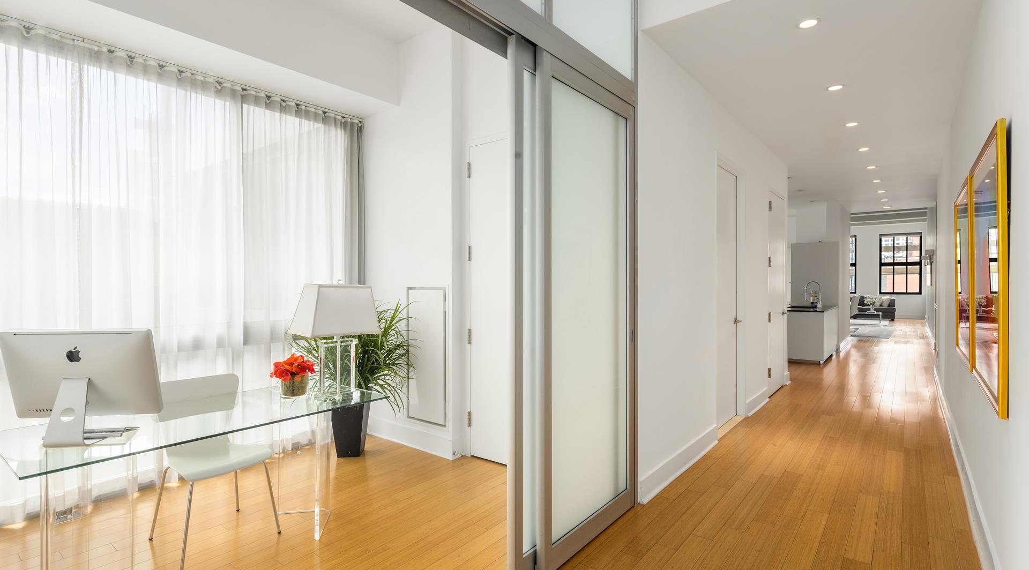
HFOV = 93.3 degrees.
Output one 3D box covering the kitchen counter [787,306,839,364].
[{"bbox_3d":[5.310,0.866,8.836,0.800,0.910,2.000,0,0,39],"label":"kitchen counter"}]

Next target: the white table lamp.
[{"bbox_3d":[-0.997,0.304,2.736,0.400,0.655,0.335,0,0,-41],"label":"white table lamp"}]

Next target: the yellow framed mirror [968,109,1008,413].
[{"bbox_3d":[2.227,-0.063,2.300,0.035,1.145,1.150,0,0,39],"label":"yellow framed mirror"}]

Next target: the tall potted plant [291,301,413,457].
[{"bbox_3d":[-1.256,0.738,3.877,0.950,1.236,0.880,0,0,-6],"label":"tall potted plant"}]

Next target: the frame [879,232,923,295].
[{"bbox_3d":[14.155,-0.752,17.808,1.230,2.260,0.120,0,0,39],"label":"frame"}]

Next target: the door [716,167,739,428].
[{"bbox_3d":[1.996,0.128,4.675,0.050,2.430,0.900,0,0,39],"label":"door"}]

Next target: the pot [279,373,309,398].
[{"bbox_3d":[-1.270,0.575,2.806,0.165,0.115,0.165,0,0,0],"label":"pot"}]

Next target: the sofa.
[{"bbox_3d":[12.823,0.853,18.000,2.100,0.820,0.930,0,0,39],"label":"sofa"}]

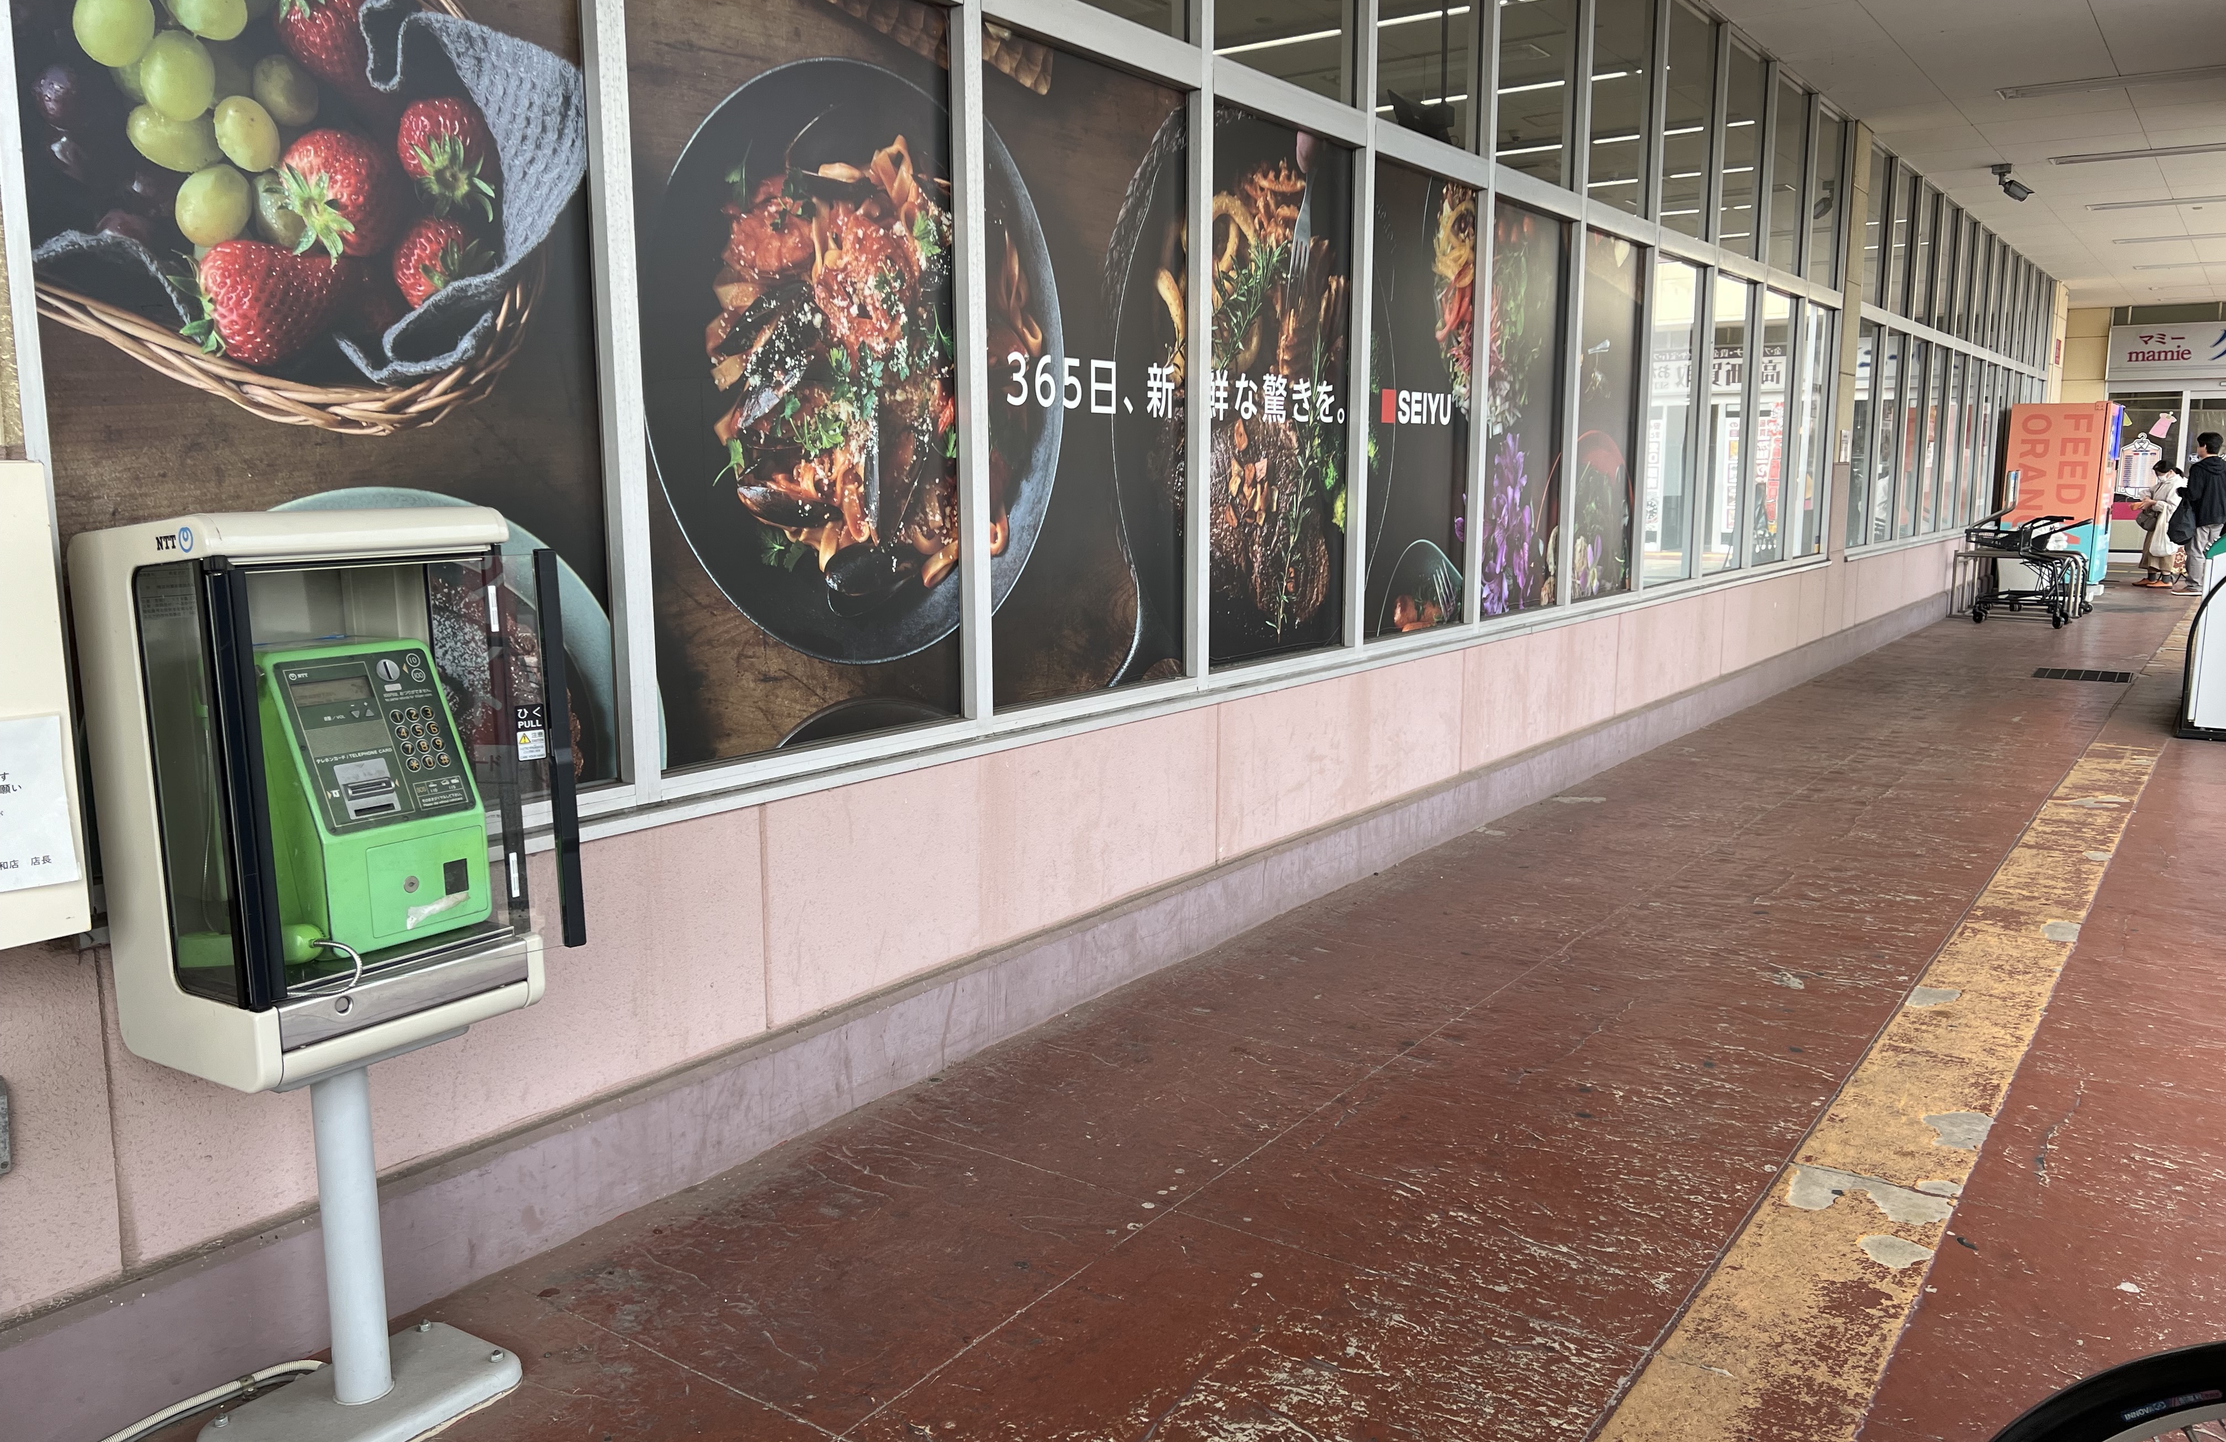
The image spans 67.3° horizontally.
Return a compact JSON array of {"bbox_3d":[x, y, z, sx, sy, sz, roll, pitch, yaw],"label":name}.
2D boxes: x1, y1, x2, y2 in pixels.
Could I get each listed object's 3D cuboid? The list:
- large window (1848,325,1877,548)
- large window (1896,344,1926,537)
[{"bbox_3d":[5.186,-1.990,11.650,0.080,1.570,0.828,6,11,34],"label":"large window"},{"bbox_3d":[6.549,-2.301,13.698,0.060,1.610,0.930,6,10,34],"label":"large window"}]

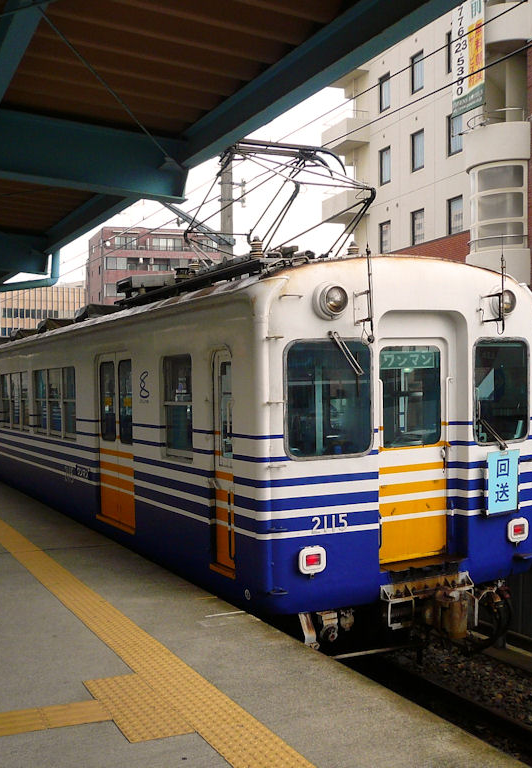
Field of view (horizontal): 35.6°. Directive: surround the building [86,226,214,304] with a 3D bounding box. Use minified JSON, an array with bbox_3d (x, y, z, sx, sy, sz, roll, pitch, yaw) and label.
[{"bbox_3d":[-13.591,-7.028,100.982,14.000,21.300,10.000,0,-1,-20],"label":"building"}]

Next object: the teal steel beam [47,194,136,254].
[{"bbox_3d":[-1.733,-1.848,8.685,0.140,0.250,4.800,0,-1,-27],"label":"teal steel beam"}]

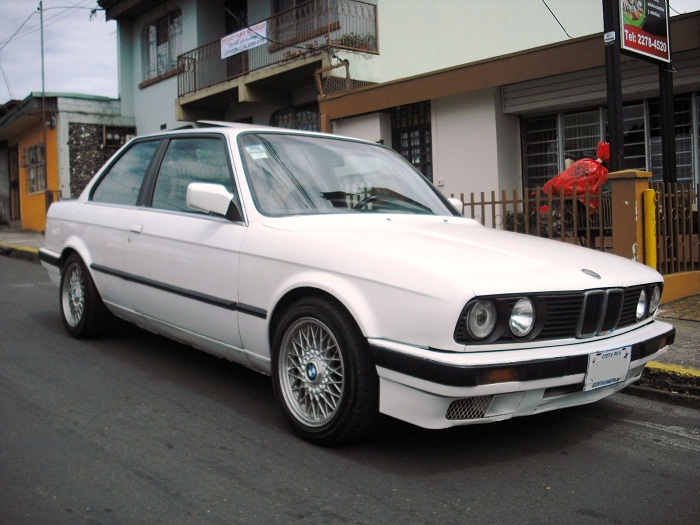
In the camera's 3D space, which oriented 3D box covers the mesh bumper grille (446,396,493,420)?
[{"bbox_3d":[0.403,0.494,2.592,0.190,0.072,0.050,-1,6,-30],"label":"mesh bumper grille"}]

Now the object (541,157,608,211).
[{"bbox_3d":[2.102,-0.740,7.196,0.460,0.500,0.580,-2,6,-39],"label":"object"}]

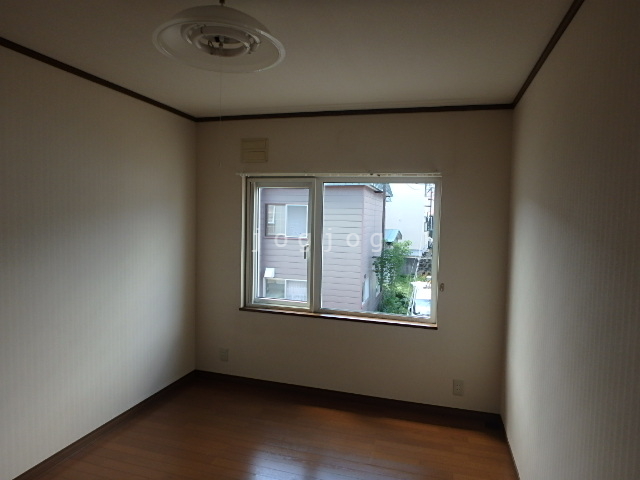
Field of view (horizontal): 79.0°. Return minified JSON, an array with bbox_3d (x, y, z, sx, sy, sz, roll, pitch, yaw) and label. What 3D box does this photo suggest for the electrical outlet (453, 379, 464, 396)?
[{"bbox_3d":[1.053,1.124,2.950,0.072,0.119,0.010,2,3,17],"label":"electrical outlet"}]

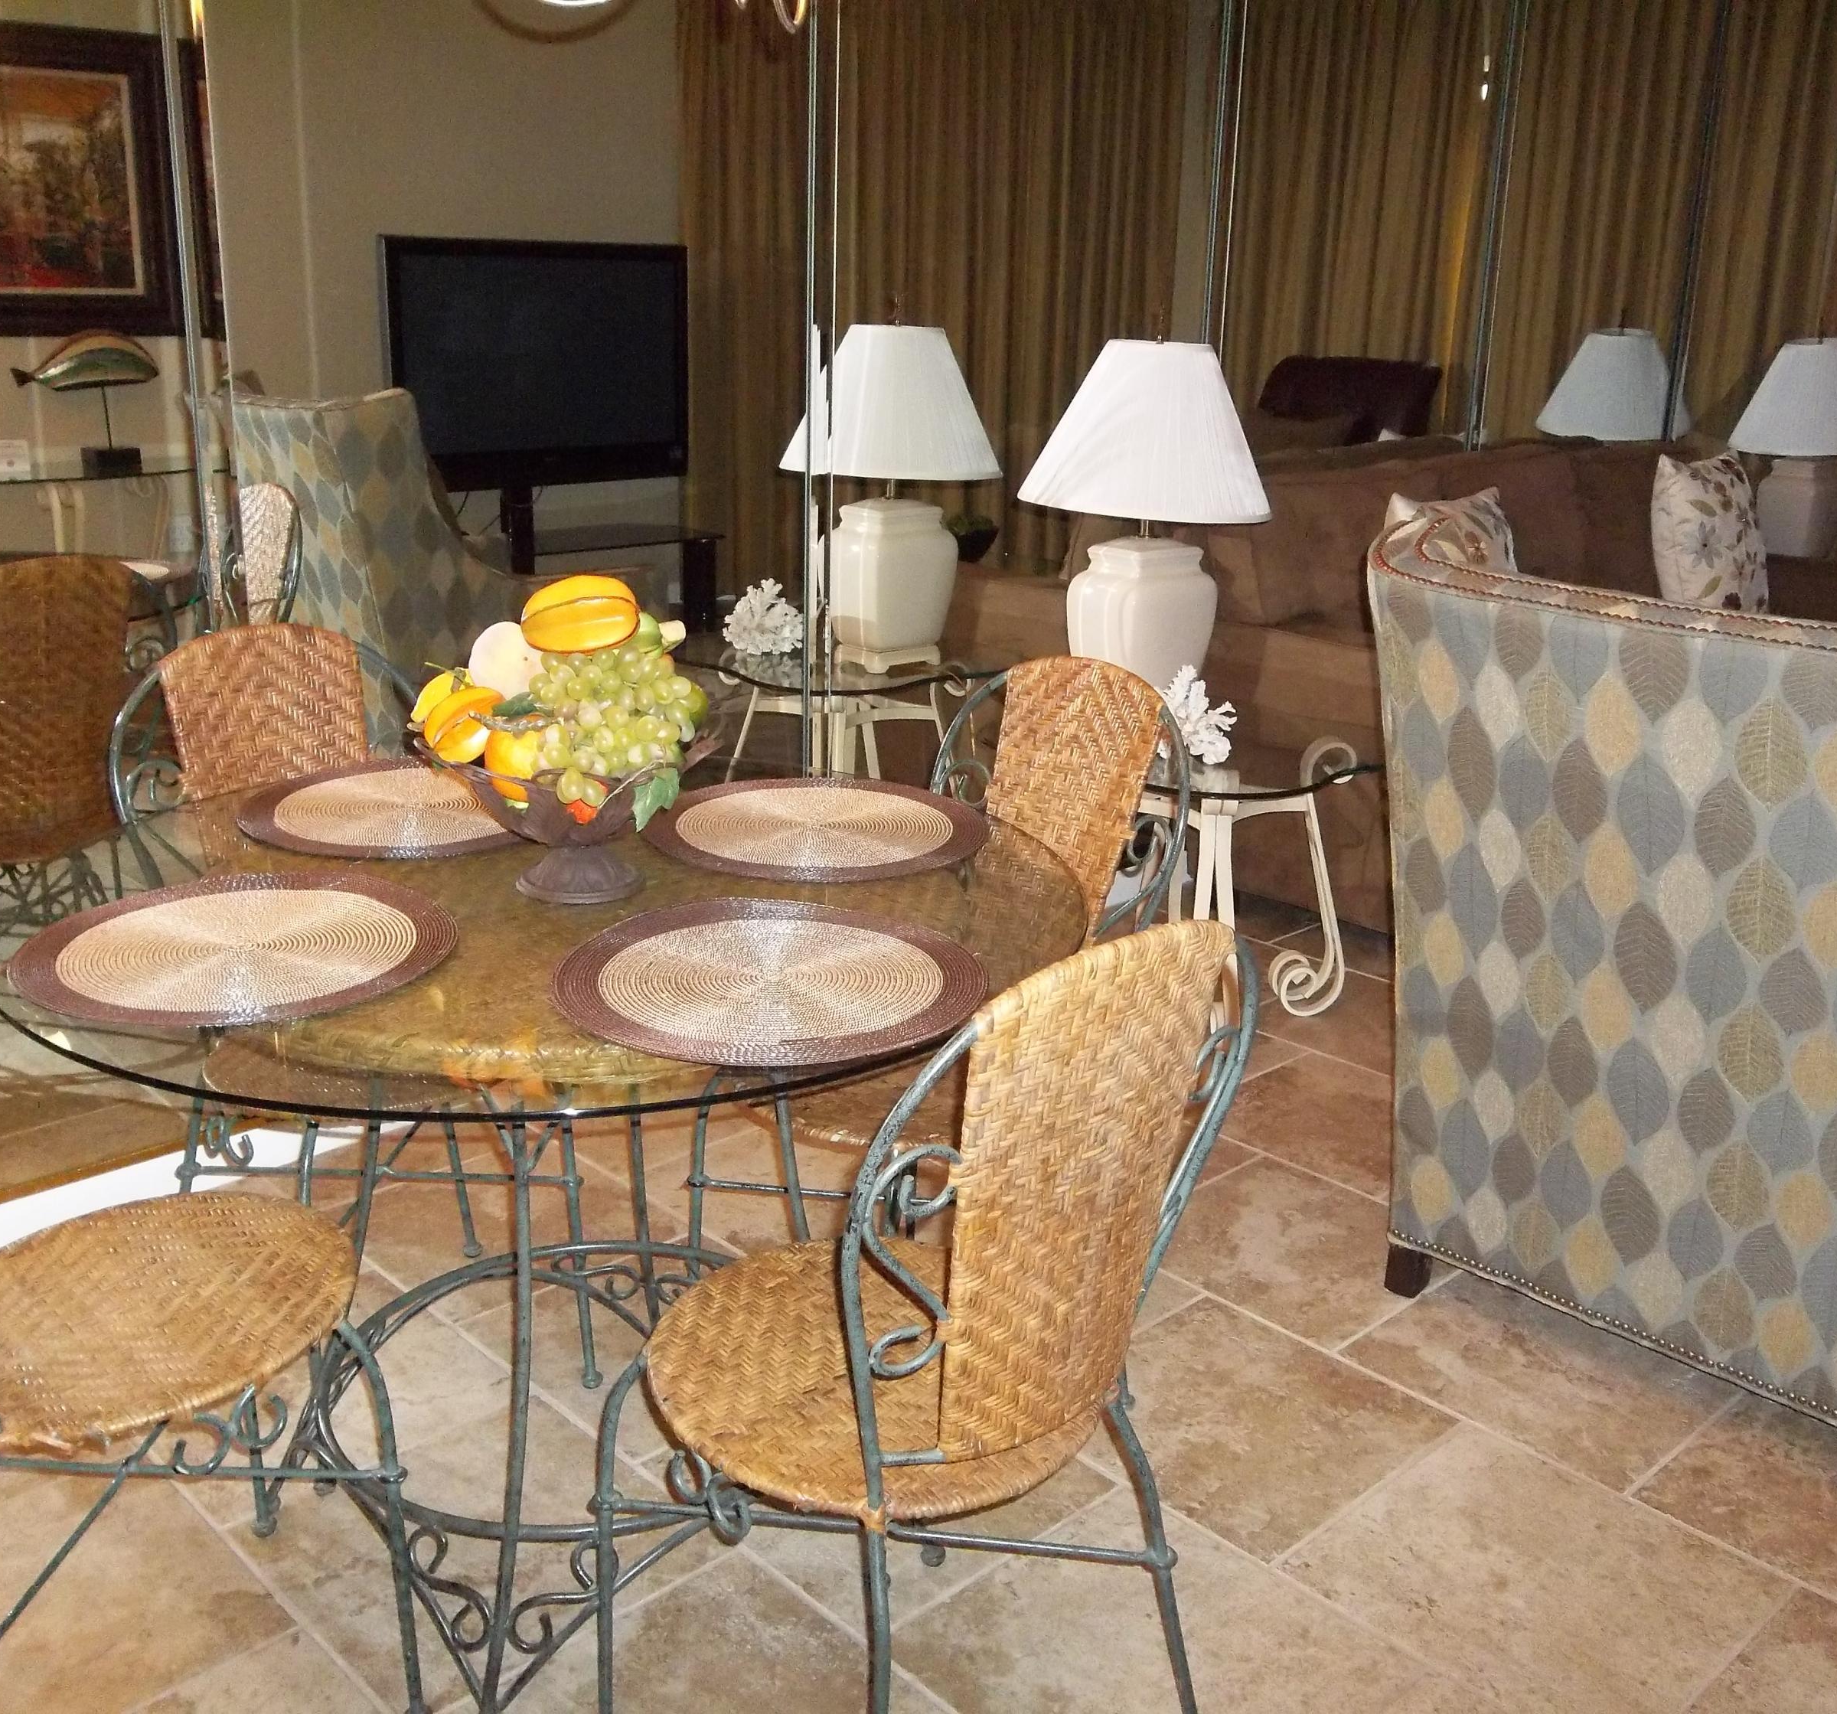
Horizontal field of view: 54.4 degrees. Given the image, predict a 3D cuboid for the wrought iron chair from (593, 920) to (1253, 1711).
[{"bbox_3d":[-0.023,0.420,1.511,0.425,0.876,0.475,-14,23,-41],"label":"wrought iron chair"}]

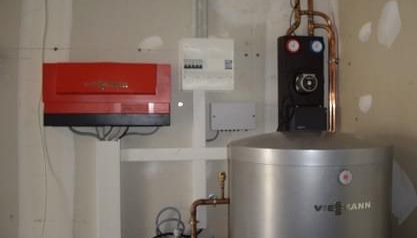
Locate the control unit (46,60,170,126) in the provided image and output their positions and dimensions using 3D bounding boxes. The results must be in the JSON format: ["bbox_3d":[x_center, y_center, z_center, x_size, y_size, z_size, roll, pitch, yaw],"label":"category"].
[{"bbox_3d":[-0.456,-0.107,2.103,0.552,0.277,0.180,0,1,-9],"label":"control unit"}]

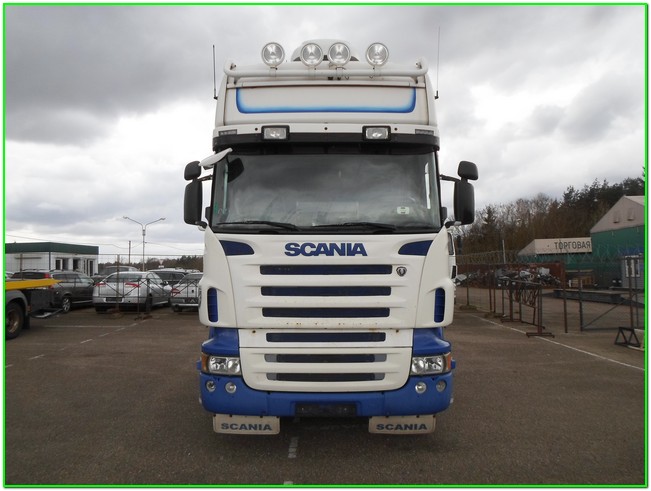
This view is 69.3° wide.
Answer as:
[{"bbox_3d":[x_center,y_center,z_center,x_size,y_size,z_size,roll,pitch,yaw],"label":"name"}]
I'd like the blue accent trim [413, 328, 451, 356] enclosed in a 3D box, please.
[{"bbox_3d":[1.045,0.925,4.570,0.400,0.260,0.280,0,-2,0],"label":"blue accent trim"}]

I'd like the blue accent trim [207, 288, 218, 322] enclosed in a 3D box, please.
[{"bbox_3d":[-1.105,0.588,4.620,0.110,0.340,0.100,0,-2,0],"label":"blue accent trim"}]

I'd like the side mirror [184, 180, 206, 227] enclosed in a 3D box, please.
[{"bbox_3d":[-1.357,-0.437,4.900,0.210,0.470,0.170,0,-2,0],"label":"side mirror"}]

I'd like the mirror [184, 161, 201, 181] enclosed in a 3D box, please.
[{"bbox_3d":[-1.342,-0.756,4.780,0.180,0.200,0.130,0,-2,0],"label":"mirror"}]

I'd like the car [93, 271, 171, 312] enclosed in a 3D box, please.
[{"bbox_3d":[-7.200,1.729,18.100,1.790,1.450,4.500,0,-2,-6],"label":"car"}]

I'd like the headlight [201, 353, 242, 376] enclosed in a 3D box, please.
[{"bbox_3d":[-1.015,1.142,4.540,0.420,0.220,0.270,0,-2,0],"label":"headlight"}]

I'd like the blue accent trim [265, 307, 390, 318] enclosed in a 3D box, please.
[{"bbox_3d":[0.009,0.636,4.460,1.210,0.090,0.060,0,-2,0],"label":"blue accent trim"}]

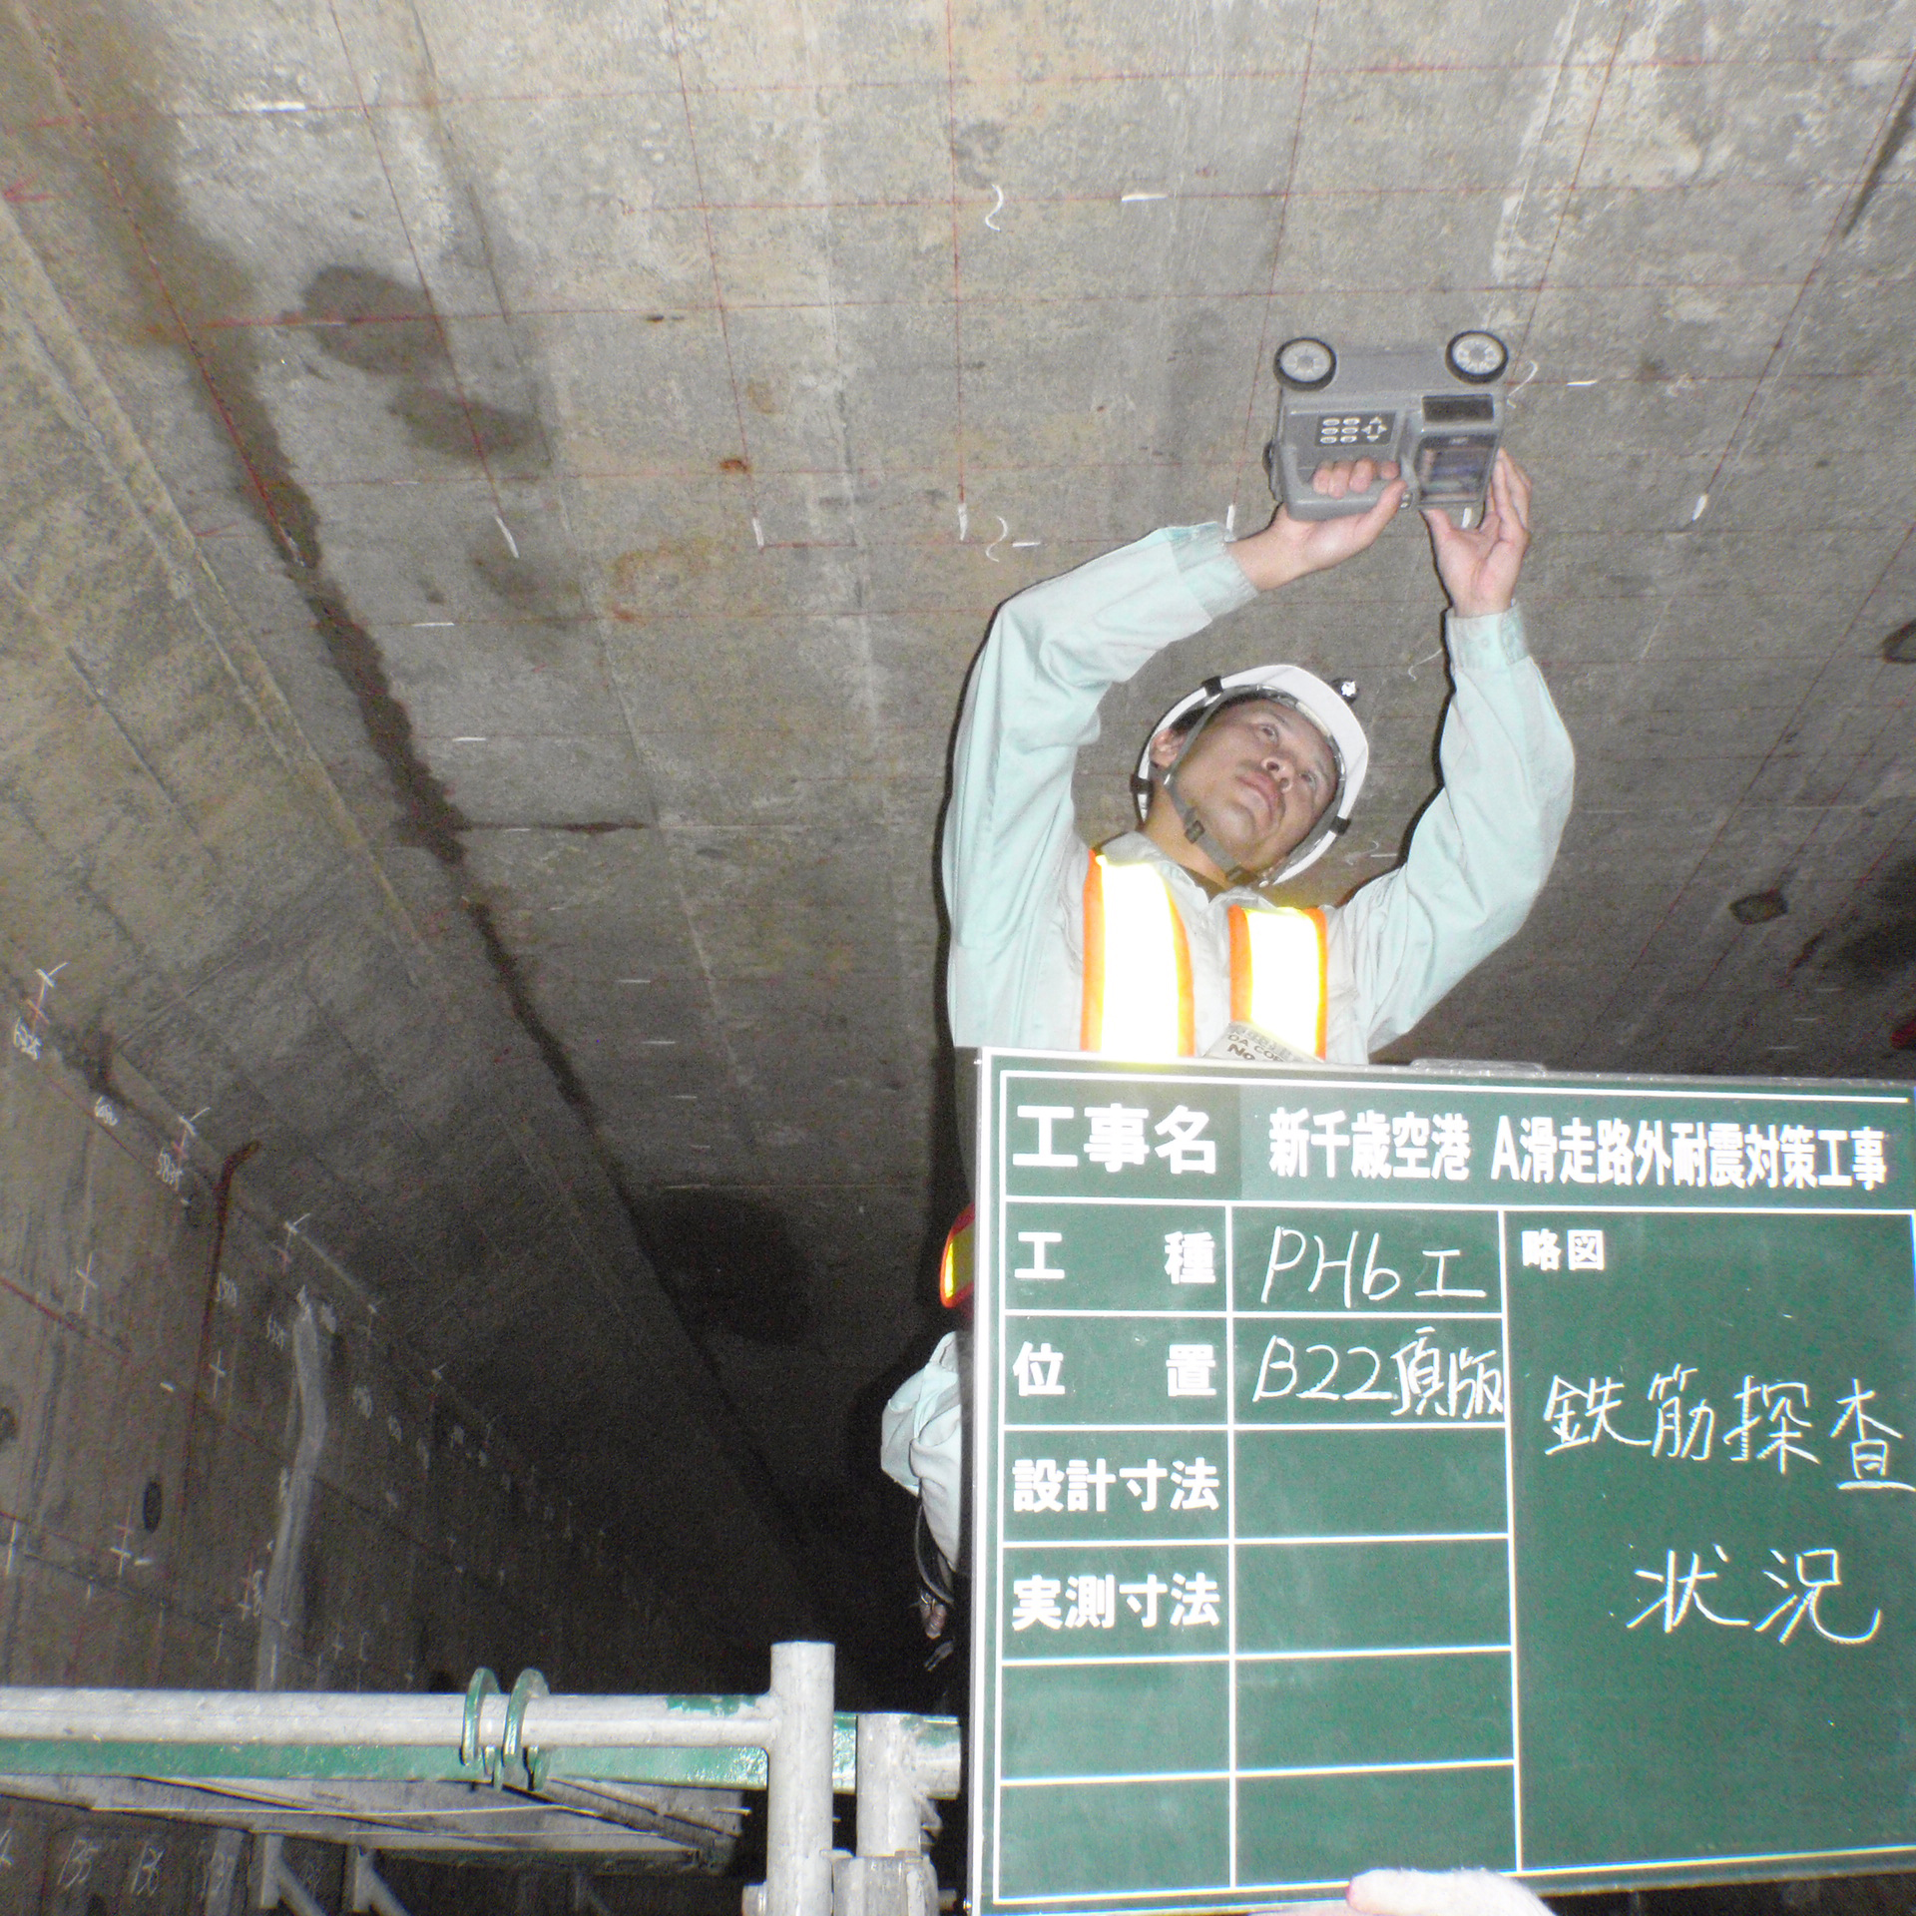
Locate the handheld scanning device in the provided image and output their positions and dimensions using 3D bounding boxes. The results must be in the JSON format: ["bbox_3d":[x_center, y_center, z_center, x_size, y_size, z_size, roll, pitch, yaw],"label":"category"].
[{"bbox_3d":[0.392,-0.478,1.883,0.210,0.125,0.142,-1,-37,1],"label":"handheld scanning device"}]

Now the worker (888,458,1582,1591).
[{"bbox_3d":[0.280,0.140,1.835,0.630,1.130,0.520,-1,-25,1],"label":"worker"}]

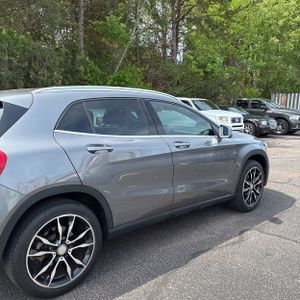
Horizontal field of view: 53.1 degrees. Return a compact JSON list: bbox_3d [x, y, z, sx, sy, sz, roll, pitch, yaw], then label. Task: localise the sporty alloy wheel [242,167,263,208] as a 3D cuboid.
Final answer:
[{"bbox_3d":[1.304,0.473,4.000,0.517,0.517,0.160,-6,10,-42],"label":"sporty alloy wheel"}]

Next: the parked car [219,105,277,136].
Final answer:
[{"bbox_3d":[4.498,-1.617,16.840,1.880,1.483,5.000,-7,11,-43],"label":"parked car"}]

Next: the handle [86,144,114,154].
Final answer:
[{"bbox_3d":[-0.368,-0.007,2.248,0.225,0.062,0.055,0,-2,-43],"label":"handle"}]

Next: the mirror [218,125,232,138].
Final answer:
[{"bbox_3d":[0.821,-0.212,3.296,0.120,0.140,0.200,-7,11,-43],"label":"mirror"}]

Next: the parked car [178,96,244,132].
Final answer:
[{"bbox_3d":[1.998,-1.615,15.101,1.980,1.880,5.300,-7,11,-43],"label":"parked car"}]

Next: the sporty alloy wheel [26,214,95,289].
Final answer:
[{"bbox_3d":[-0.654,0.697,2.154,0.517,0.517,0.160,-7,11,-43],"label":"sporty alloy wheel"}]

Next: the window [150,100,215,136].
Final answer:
[{"bbox_3d":[0.345,-0.317,3.104,0.806,0.372,0.060,-3,-19,-42],"label":"window"}]

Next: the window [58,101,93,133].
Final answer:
[{"bbox_3d":[-0.574,-0.239,2.202,0.278,0.253,0.050,-1,-20,-42],"label":"window"}]

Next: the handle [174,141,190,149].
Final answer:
[{"bbox_3d":[0.311,-0.055,2.892,0.215,0.058,0.055,0,-2,-43],"label":"handle"}]

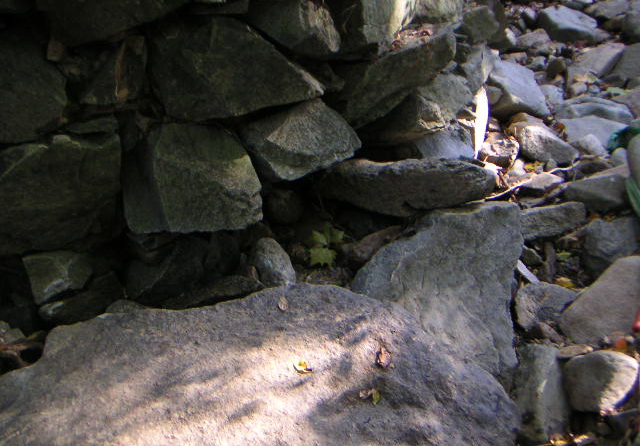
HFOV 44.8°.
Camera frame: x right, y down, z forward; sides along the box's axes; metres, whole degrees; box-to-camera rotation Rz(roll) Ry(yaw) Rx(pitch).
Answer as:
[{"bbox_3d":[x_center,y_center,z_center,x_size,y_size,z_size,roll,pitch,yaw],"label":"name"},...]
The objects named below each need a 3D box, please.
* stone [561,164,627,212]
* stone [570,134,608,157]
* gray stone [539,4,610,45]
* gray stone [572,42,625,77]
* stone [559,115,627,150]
[{"bbox_3d":[0.953,-0.122,2.700,0.215,0.120,0.150,7,27,13],"label":"stone"},{"bbox_3d":[1.089,-0.319,3.150,0.150,0.065,0.100,9,27,18],"label":"stone"},{"bbox_3d":[1.664,-1.307,5.100,0.410,0.170,0.310,15,32,26],"label":"gray stone"},{"bbox_3d":[1.399,-0.824,3.900,0.240,0.120,0.200,12,28,22],"label":"gray stone"},{"bbox_3d":[1.259,-0.421,3.600,0.280,0.100,0.220,0,28,0],"label":"stone"}]

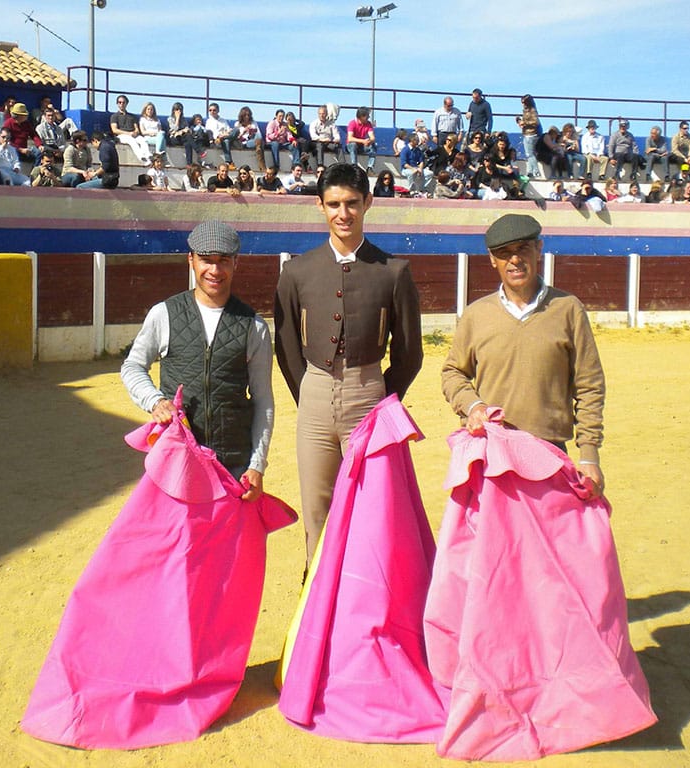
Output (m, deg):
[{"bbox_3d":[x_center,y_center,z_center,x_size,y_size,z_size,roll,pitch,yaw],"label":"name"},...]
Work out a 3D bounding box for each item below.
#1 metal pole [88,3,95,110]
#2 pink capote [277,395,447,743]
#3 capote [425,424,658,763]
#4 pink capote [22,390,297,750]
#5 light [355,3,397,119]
[{"bbox_3d":[-4.544,-5.892,18.679,0.100,1.903,0.100,1,8,0],"label":"metal pole"},{"bbox_3d":[0.053,0.583,3.467,0.600,1.100,0.450,1,8,0],"label":"pink capote"},{"bbox_3d":[0.668,0.622,3.390,0.810,1.060,0.450,1,8,0],"label":"capote"},{"bbox_3d":[-0.612,0.576,3.426,0.890,1.110,0.470,0,8,-8],"label":"pink capote"},{"bbox_3d":[0.652,-6.862,22.070,0.888,2.430,0.400,1,8,0],"label":"light"}]

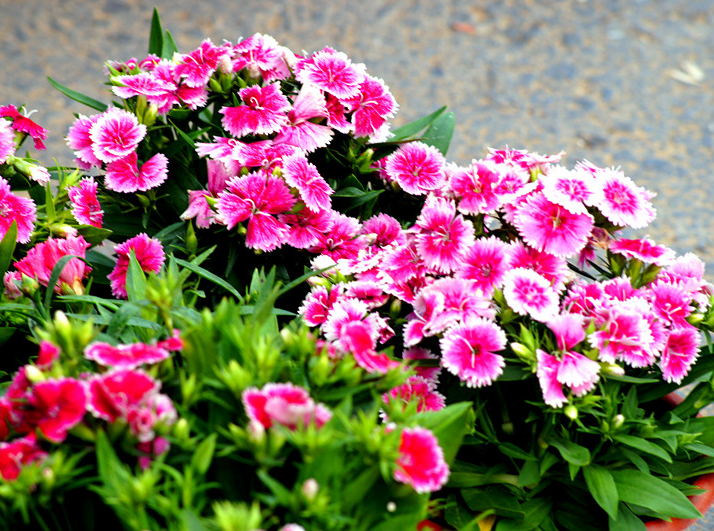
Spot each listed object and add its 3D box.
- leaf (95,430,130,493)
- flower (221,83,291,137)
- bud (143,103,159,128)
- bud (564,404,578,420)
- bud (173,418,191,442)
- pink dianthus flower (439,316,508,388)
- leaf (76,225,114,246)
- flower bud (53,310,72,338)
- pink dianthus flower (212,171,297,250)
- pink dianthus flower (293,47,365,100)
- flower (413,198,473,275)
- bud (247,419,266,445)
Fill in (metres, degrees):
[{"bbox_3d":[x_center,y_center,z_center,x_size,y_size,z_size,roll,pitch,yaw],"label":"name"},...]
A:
[{"bbox_3d":[-0.117,0.095,2.240,0.012,0.034,0.006,-18,15,-11],"label":"leaf"},{"bbox_3d":[-0.054,-0.084,2.500,0.037,0.016,0.033,-7,61,-10],"label":"flower"},{"bbox_3d":[-0.117,-0.086,2.660,0.007,0.015,0.007,26,18,0],"label":"bud"},{"bbox_3d":[0.111,0.077,2.430,0.007,0.009,0.007,5,36,-4],"label":"bud"},{"bbox_3d":[-0.089,0.084,2.380,0.008,0.013,0.008,-8,24,0],"label":"bud"},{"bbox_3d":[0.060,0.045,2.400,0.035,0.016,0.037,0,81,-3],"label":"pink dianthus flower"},{"bbox_3d":[-0.139,-0.016,2.470,0.023,0.009,0.012,8,38,10],"label":"leaf"},{"bbox_3d":[-0.147,0.029,2.320,0.009,0.015,0.009,-7,30,5],"label":"flower bud"},{"bbox_3d":[-0.054,-0.028,2.450,0.043,0.016,0.043,0,78,0],"label":"pink dianthus flower"},{"bbox_3d":[-0.015,-0.109,2.650,0.038,0.014,0.034,-19,59,-23],"label":"pink dianthus flower"},{"bbox_3d":[0.048,-0.017,2.580,0.036,0.015,0.042,25,84,29],"label":"flower"},{"bbox_3d":[-0.049,0.081,2.270,0.009,0.013,0.009,-2,30,2],"label":"bud"}]

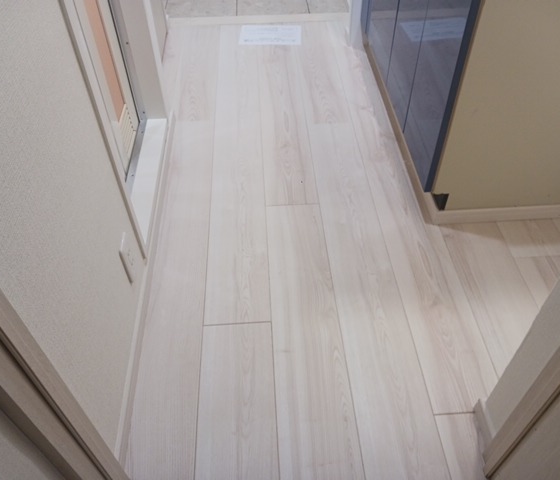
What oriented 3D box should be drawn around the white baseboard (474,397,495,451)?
[{"bbox_3d":[0.443,0.397,1.073,0.012,0.050,0.097,-3,46,-2],"label":"white baseboard"}]

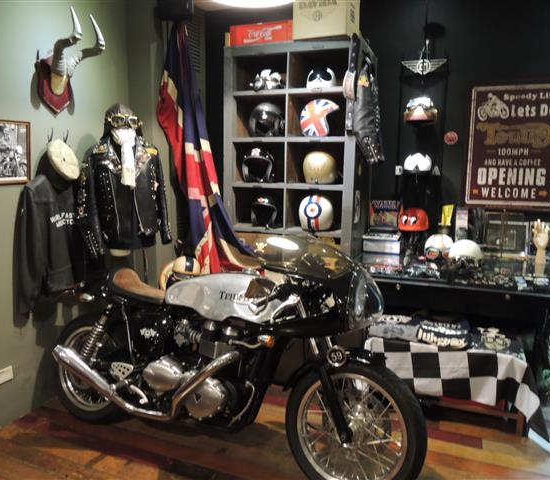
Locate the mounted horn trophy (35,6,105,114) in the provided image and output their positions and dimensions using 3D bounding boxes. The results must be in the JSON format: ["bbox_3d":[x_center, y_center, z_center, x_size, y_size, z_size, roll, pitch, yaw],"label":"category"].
[{"bbox_3d":[-1.183,-1.038,2.627,0.310,0.580,0.290,4,9,17],"label":"mounted horn trophy"}]

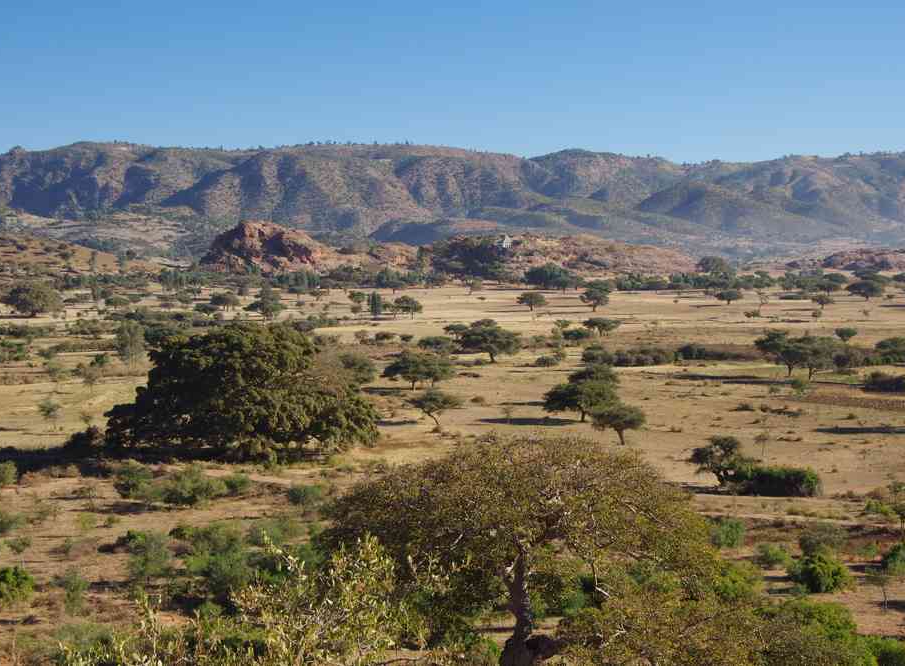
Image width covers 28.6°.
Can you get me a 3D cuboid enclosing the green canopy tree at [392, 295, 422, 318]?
[{"bbox_3d":[-13.510,-7.980,545.120,9.210,7.070,8.750,0,3,0],"label":"green canopy tree"}]

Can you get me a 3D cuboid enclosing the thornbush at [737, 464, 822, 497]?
[{"bbox_3d":[31.273,13.771,169.322,8.200,2.990,4.450,0,3,0],"label":"thornbush"}]

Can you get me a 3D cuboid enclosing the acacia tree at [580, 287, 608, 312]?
[{"bbox_3d":[47.740,-11.180,596.840,10.090,8.250,9.580,0,3,0],"label":"acacia tree"}]

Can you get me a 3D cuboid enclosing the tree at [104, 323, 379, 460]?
[{"bbox_3d":[-23.250,5.980,196.260,30.340,14.300,27.300,0,3,0],"label":"tree"}]

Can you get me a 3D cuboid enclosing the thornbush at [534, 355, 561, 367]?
[{"bbox_3d":[18.564,5.374,347.026,5.470,2.340,5.200,0,3,3],"label":"thornbush"}]

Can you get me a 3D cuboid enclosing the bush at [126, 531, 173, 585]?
[{"bbox_3d":[-20.830,15.260,122.000,3.300,3.240,3.130,0,3,0],"label":"bush"}]

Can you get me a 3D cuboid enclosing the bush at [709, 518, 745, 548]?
[{"bbox_3d":[23.234,17.002,150.589,3.220,2.540,3.060,1,3,9],"label":"bush"}]

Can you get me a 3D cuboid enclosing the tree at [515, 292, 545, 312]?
[{"bbox_3d":[25.071,-9.964,570.825,9.640,6.110,9.160,0,3,3],"label":"tree"}]

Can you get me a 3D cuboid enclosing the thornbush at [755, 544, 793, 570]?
[{"bbox_3d":[22.890,15.830,126.580,2.710,1.640,2.570,0,3,0],"label":"thornbush"}]

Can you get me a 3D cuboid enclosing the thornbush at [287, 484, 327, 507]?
[{"bbox_3d":[-14.244,15.854,173.259,3.710,2.150,3.520,0,3,-5],"label":"thornbush"}]

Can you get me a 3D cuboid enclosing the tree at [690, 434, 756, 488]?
[{"bbox_3d":[28.042,13.292,185.132,6.670,5.420,6.340,0,3,9],"label":"tree"}]

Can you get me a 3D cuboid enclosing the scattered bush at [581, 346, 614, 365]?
[{"bbox_3d":[27.600,4.280,337.910,6.090,3.430,5.480,0,3,0],"label":"scattered bush"}]

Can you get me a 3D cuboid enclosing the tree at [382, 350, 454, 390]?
[{"bbox_3d":[-5.520,5.840,279.970,11.360,6.160,9.650,0,3,0],"label":"tree"}]

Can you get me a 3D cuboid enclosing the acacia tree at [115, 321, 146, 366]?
[{"bbox_3d":[-59.800,2.040,329.600,5.570,8.740,5.290,0,3,0],"label":"acacia tree"}]

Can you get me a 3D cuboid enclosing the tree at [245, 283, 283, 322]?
[{"bbox_3d":[-52.279,-8.378,493.844,10.570,9.820,8.990,0,3,0],"label":"tree"}]

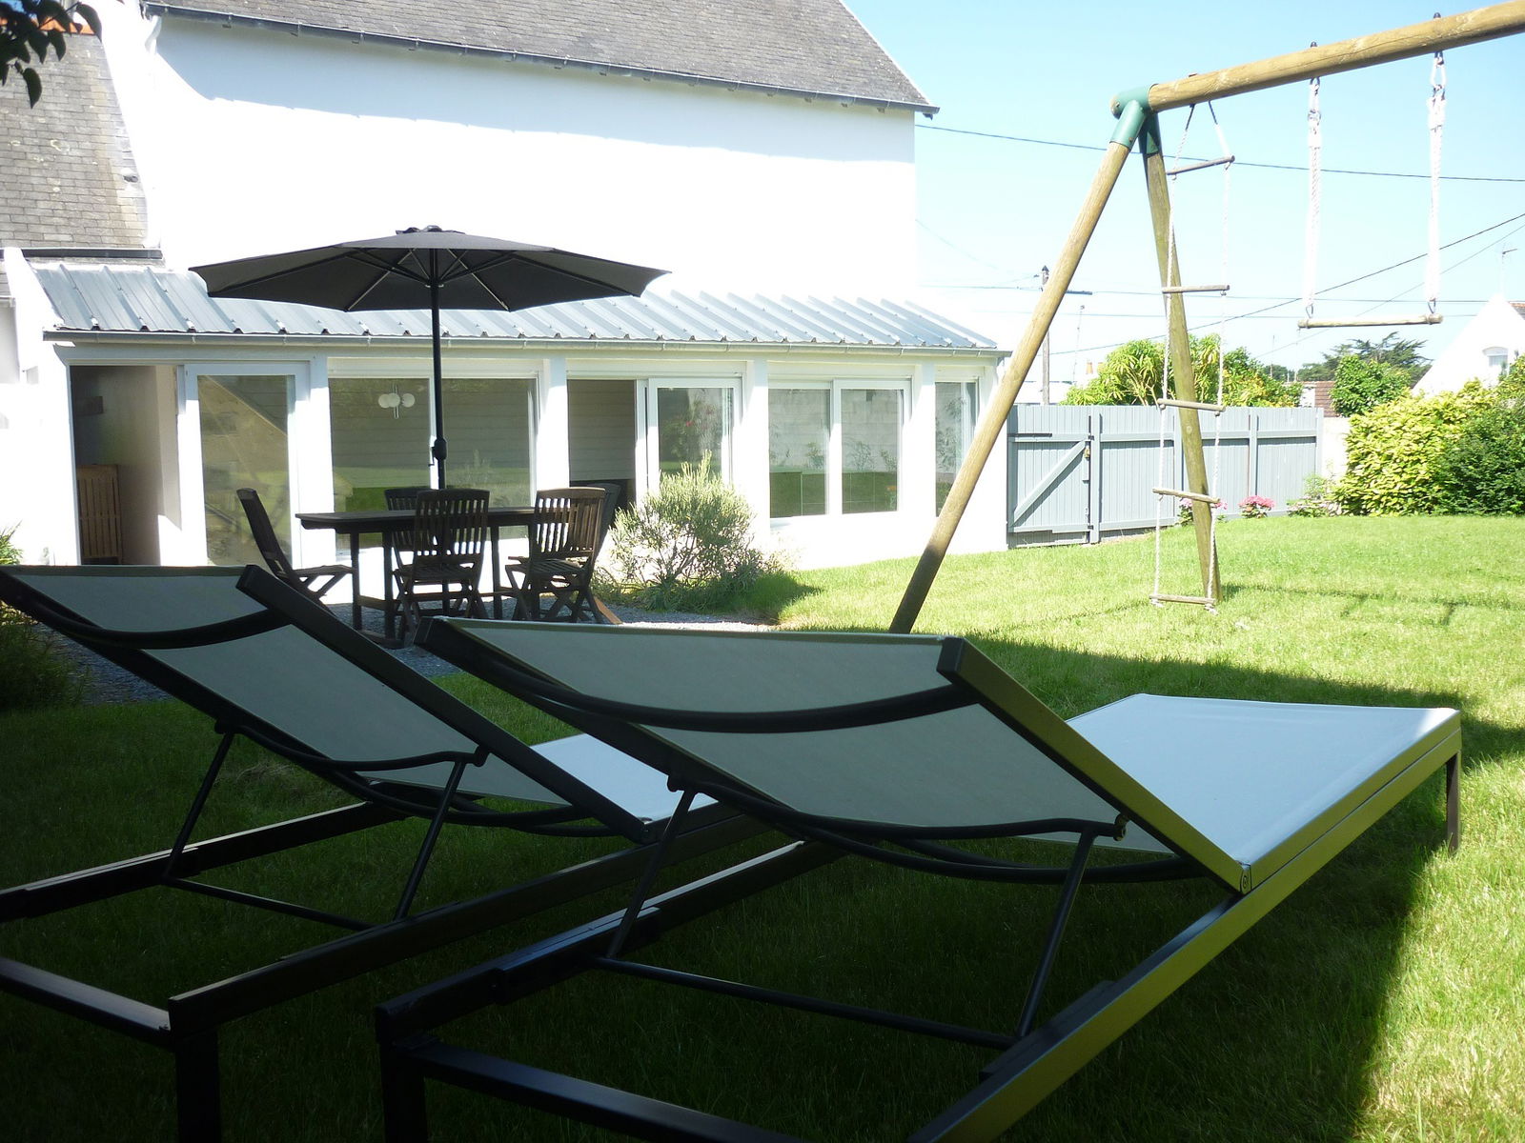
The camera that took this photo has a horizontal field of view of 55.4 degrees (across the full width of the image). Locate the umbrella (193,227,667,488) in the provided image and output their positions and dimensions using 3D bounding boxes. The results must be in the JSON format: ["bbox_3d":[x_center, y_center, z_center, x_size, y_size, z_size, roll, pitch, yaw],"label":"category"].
[{"bbox_3d":[-2.025,-0.879,9.170,2.920,2.510,2.920,-4,6,-30],"label":"umbrella"}]

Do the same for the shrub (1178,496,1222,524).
[{"bbox_3d":[5.271,-0.749,17.500,0.540,0.370,0.500,1,6,17],"label":"shrub"}]

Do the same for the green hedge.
[{"bbox_3d":[8.527,-1.658,18.900,2.050,1.720,1.400,2,6,24],"label":"green hedge"}]

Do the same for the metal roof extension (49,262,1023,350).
[{"bbox_3d":[-1.736,-2.406,13.434,9.091,0.758,1.635,-4,7,-32],"label":"metal roof extension"}]

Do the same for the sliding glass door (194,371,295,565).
[{"bbox_3d":[-4.073,-0.641,11.576,0.790,1.880,0.080,-4,7,-32],"label":"sliding glass door"}]

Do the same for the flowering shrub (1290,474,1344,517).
[{"bbox_3d":[7.134,-1.025,18.700,0.700,0.560,0.580,1,6,21],"label":"flowering shrub"}]

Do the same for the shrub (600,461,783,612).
[{"bbox_3d":[-0.558,-0.336,11.250,1.380,1.170,1.250,-1,6,-3],"label":"shrub"}]

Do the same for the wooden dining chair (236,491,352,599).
[{"bbox_3d":[-2.856,-0.036,8.900,0.620,0.910,0.480,-3,6,-20],"label":"wooden dining chair"}]

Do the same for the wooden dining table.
[{"bbox_3d":[-1.979,0.003,9.240,1.720,0.740,0.950,-4,6,-30],"label":"wooden dining table"}]

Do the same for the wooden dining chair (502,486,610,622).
[{"bbox_3d":[-1.276,-0.062,8.920,0.480,0.910,0.580,-4,7,-32],"label":"wooden dining chair"}]

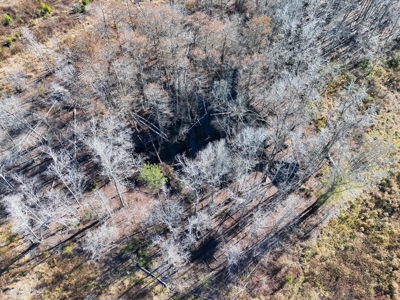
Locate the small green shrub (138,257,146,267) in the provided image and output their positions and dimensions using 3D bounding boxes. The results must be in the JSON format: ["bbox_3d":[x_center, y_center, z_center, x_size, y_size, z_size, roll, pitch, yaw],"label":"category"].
[{"bbox_3d":[-7.800,15.100,37.600,1.100,0.950,1.100,0,46,0],"label":"small green shrub"}]

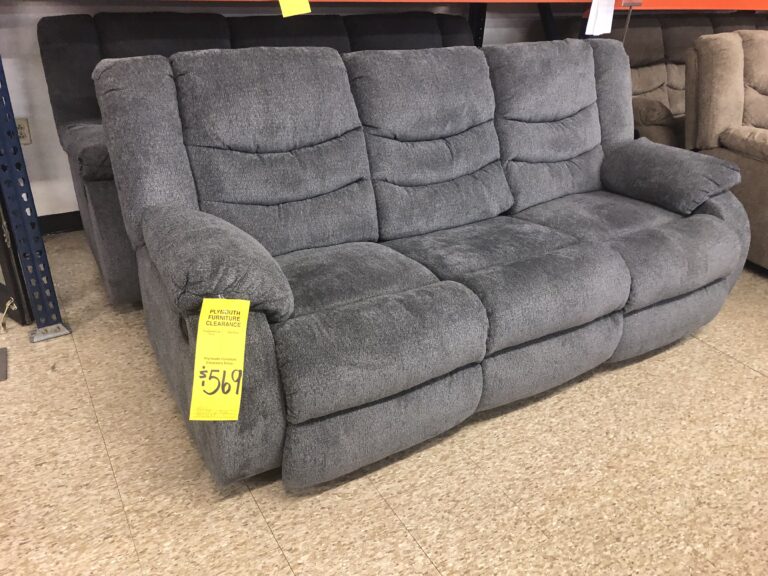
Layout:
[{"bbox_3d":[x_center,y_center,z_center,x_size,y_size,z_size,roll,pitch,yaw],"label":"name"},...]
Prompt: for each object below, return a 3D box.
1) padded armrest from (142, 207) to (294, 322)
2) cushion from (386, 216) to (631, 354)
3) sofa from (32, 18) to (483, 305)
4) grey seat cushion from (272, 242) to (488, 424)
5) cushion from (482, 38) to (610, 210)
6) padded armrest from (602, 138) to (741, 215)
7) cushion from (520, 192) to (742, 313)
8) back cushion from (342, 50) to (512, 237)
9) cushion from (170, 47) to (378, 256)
[{"bbox_3d":[-0.476,-0.067,1.693,0.280,0.190,0.505,-14,33,-28],"label":"padded armrest"},{"bbox_3d":[0.417,-0.066,2.171,0.620,0.210,0.655,-14,33,-28],"label":"cushion"},{"bbox_3d":[-0.324,-0.726,2.948,2.140,1.020,0.950,-14,33,-28],"label":"sofa"},{"bbox_3d":[-0.116,0.064,1.877,0.625,0.210,0.655,-14,33,-28],"label":"grey seat cushion"},{"bbox_3d":[0.699,-0.716,2.691,0.625,0.660,0.230,-14,13,-28],"label":"cushion"},{"bbox_3d":[1.214,-0.477,2.631,0.270,0.190,0.515,-14,33,-28],"label":"padded armrest"},{"bbox_3d":[0.950,-0.196,2.464,0.625,0.210,0.655,-14,33,-28],"label":"cushion"},{"bbox_3d":[0.166,-0.586,2.397,0.620,0.660,0.230,-14,13,-28],"label":"back cushion"},{"bbox_3d":[-0.368,-0.456,2.104,0.625,0.660,0.230,-14,13,-28],"label":"cushion"}]

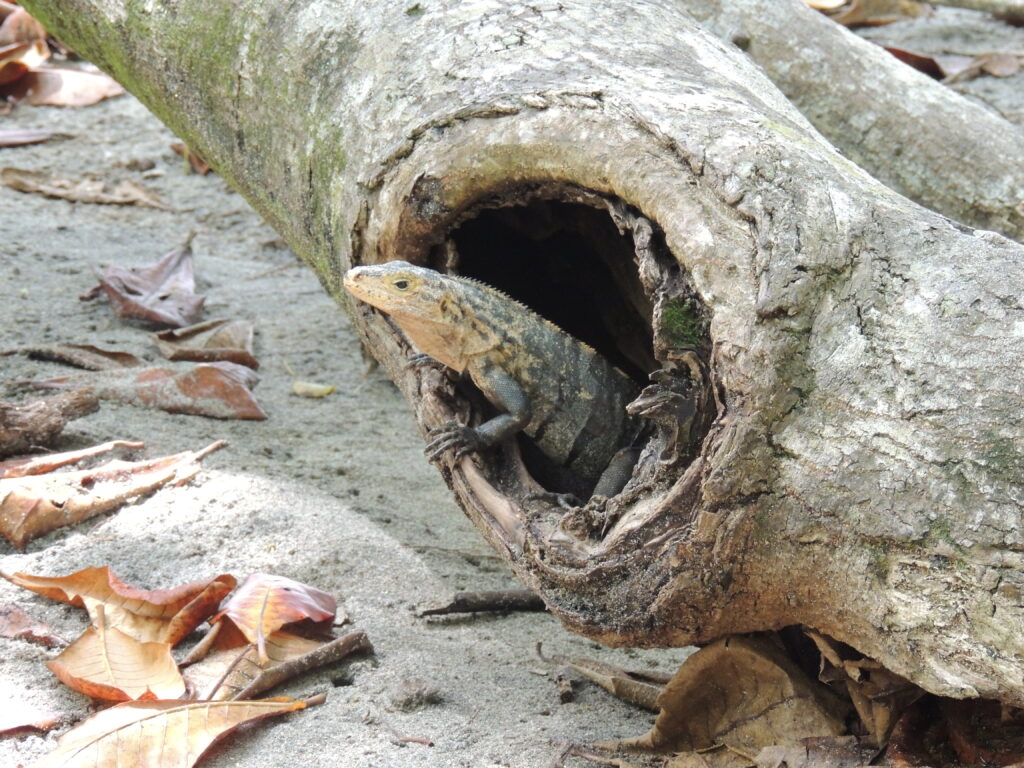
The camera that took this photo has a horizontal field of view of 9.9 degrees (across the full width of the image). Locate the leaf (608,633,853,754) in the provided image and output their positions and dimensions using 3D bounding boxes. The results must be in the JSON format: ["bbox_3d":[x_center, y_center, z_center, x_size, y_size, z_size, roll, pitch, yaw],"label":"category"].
[{"bbox_3d":[0.138,0.199,3.765,0.147,0.051,0.077,0,20,0],"label":"leaf"}]

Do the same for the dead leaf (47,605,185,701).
[{"bbox_3d":[-0.258,0.177,3.857,0.084,0.029,0.104,0,20,0],"label":"dead leaf"}]

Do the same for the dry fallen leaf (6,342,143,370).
[{"bbox_3d":[-0.327,-0.021,4.425,0.100,0.012,0.039,5,21,14],"label":"dry fallen leaf"}]

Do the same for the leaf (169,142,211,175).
[{"bbox_3d":[-0.260,-0.186,4.872,0.047,0.018,0.030,16,25,37],"label":"leaf"}]

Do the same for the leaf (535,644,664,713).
[{"bbox_3d":[0.064,0.194,3.825,0.098,0.019,0.037,17,26,39],"label":"leaf"}]

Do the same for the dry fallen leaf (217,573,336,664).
[{"bbox_3d":[-0.155,0.155,3.918,0.076,0.029,0.088,0,20,0],"label":"dry fallen leaf"}]

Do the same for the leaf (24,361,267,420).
[{"bbox_3d":[-0.269,0.004,4.345,0.166,0.020,0.066,3,20,9],"label":"leaf"}]

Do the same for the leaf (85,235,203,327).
[{"bbox_3d":[-0.284,-0.080,4.555,0.074,0.034,0.103,-5,21,-14],"label":"leaf"}]

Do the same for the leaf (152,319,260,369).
[{"bbox_3d":[-0.230,-0.031,4.441,0.072,0.019,0.053,3,20,8],"label":"leaf"}]

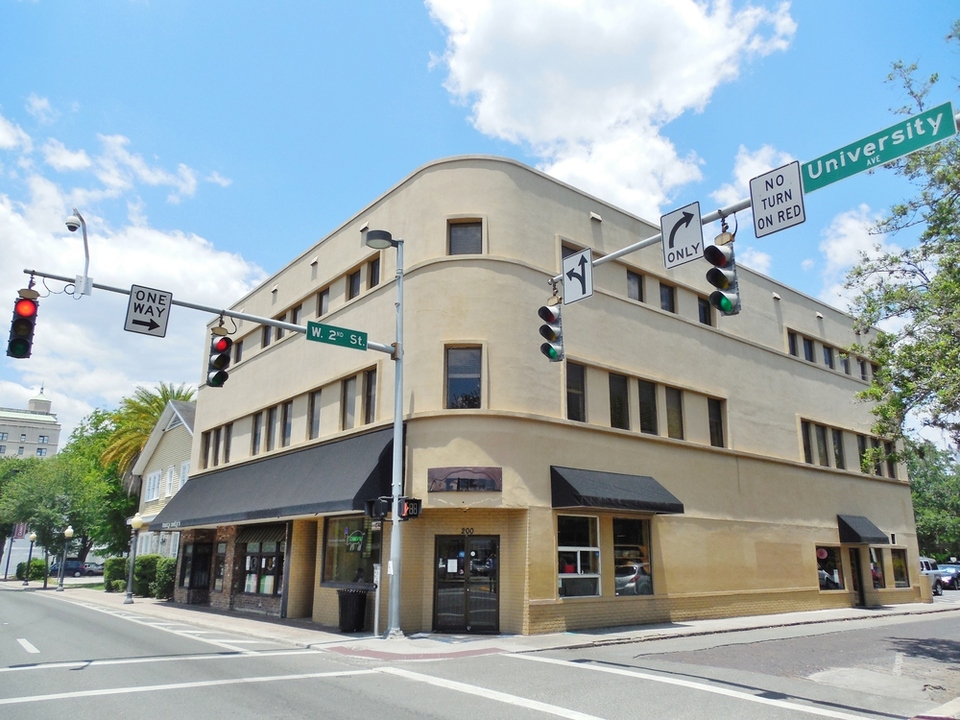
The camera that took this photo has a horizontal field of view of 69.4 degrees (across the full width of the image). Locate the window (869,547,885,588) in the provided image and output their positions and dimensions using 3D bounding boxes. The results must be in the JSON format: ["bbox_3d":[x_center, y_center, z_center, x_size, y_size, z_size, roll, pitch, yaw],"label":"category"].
[{"bbox_3d":[15.182,7.981,26.557,1.053,1.485,0.120,13,-20,-37],"label":"window"}]

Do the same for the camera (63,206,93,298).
[{"bbox_3d":[-7.496,-2.006,13.012,0.600,1.720,0.320,13,-20,-37],"label":"camera"}]

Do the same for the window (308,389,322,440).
[{"bbox_3d":[-5.097,1.703,21.446,0.150,1.500,0.850,13,-20,-37],"label":"window"}]

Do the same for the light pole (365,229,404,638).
[{"bbox_3d":[-2.197,1.369,16.019,1.350,9.440,0.640,13,-20,-37],"label":"light pole"}]

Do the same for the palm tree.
[{"bbox_3d":[-21.877,7.852,45.299,6.400,12.600,6.400,13,-20,-37],"label":"palm tree"}]

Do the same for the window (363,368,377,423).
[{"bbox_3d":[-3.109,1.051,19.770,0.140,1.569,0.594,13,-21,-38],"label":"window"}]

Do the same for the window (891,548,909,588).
[{"bbox_3d":[16.906,8.385,27.876,1.400,1.480,0.120,13,-20,-37],"label":"window"}]

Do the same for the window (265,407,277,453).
[{"bbox_3d":[-7.200,2.403,23.958,0.150,1.500,0.870,13,-20,-37],"label":"window"}]

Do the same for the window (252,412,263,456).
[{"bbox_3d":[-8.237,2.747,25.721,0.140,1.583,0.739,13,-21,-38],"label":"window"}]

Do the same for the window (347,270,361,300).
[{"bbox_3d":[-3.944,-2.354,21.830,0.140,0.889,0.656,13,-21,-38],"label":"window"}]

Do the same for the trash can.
[{"bbox_3d":[-2.979,5.847,16.219,0.720,0.930,0.720,0,-16,0],"label":"trash can"}]

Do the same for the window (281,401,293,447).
[{"bbox_3d":[-6.207,2.042,22.415,0.120,1.505,0.833,13,-20,-37],"label":"window"}]

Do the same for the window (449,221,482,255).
[{"bbox_3d":[-0.365,-3.221,18.466,0.880,0.942,0.140,-2,-16,6],"label":"window"}]

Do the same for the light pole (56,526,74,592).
[{"bbox_3d":[-19.994,9.578,33.509,0.420,3.060,0.420,13,-20,-37],"label":"light pole"}]

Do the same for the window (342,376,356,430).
[{"bbox_3d":[-3.723,1.261,19.800,0.150,1.500,0.830,13,-20,-37],"label":"window"}]

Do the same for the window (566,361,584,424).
[{"bbox_3d":[2.631,0.873,18.893,0.722,1.619,0.140,13,-20,-36],"label":"window"}]

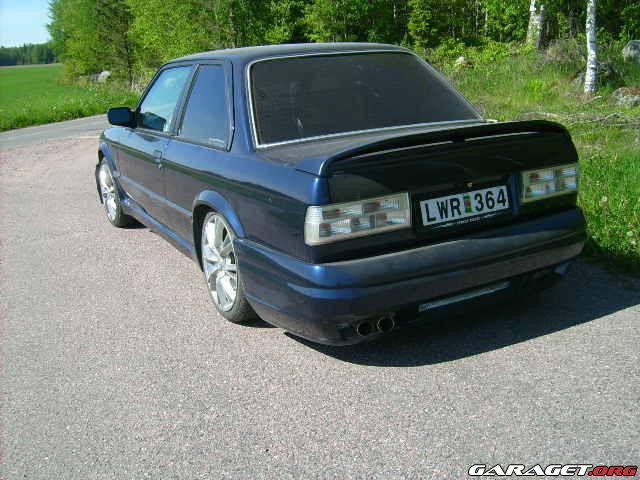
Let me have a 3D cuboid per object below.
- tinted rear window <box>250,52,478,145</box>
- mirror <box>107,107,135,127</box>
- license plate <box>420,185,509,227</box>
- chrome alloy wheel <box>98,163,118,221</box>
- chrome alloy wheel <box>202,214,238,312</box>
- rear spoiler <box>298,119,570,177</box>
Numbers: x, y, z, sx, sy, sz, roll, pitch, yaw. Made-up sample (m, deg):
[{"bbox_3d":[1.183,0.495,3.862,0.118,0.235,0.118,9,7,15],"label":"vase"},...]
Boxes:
[{"bbox_3d":[0.200,-0.769,3.284,1.310,0.080,0.555,-12,61,-28],"label":"tinted rear window"},{"bbox_3d":[-1.368,-0.847,4.396,0.180,0.122,0.120,-12,17,-28],"label":"mirror"},{"bbox_3d":[0.620,-0.149,2.742,0.480,0.110,0.012,-12,6,-28],"label":"license plate"},{"bbox_3d":[-1.667,-0.412,5.399,0.200,0.475,0.475,-12,17,-28],"label":"chrome alloy wheel"},{"bbox_3d":[-0.410,0.101,3.217,0.200,0.475,0.475,-12,17,-28],"label":"chrome alloy wheel"},{"bbox_3d":[0.541,-0.430,2.780,1.270,0.150,0.320,-12,17,-28],"label":"rear spoiler"}]

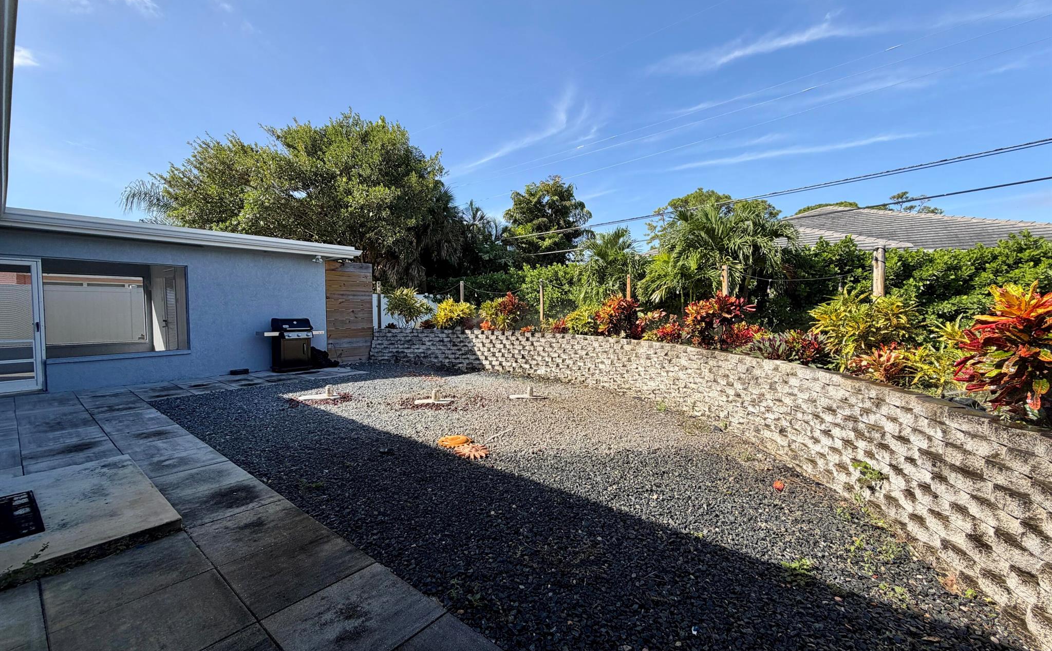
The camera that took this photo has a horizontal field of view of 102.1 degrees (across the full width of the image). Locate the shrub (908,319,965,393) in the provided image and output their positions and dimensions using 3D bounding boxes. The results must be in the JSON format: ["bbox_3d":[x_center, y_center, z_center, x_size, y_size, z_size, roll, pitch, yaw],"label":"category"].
[{"bbox_3d":[2.943,0.215,3.050,0.420,0.570,0.420,3,4,44],"label":"shrub"}]

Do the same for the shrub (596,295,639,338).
[{"bbox_3d":[1.724,-0.173,8.117,0.790,0.796,0.750,1,3,12],"label":"shrub"}]

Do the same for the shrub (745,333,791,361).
[{"bbox_3d":[2.880,0.242,5.056,0.480,0.300,0.450,2,3,30],"label":"shrub"}]

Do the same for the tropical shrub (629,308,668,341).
[{"bbox_3d":[2.177,-0.015,7.562,0.620,0.540,0.600,1,3,16],"label":"tropical shrub"}]

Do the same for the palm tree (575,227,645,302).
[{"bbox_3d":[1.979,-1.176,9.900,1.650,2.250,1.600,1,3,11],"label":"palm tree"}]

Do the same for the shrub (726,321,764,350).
[{"bbox_3d":[2.911,0.143,5.659,0.470,0.407,0.450,2,3,27],"label":"shrub"}]

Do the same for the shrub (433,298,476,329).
[{"bbox_3d":[-1.813,-0.283,10.850,1.100,0.820,0.950,0,3,-9],"label":"shrub"}]

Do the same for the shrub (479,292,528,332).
[{"bbox_3d":[-0.531,-0.299,10.000,1.100,0.950,0.950,1,3,-3],"label":"shrub"}]

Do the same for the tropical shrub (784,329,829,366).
[{"bbox_3d":[2.993,0.233,4.550,0.440,0.400,0.420,2,3,33],"label":"tropical shrub"}]

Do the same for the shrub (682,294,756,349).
[{"bbox_3d":[2.815,-0.076,6.217,0.970,0.795,0.900,2,3,24],"label":"shrub"}]

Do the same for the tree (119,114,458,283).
[{"bbox_3d":[-9.223,-3.974,16.690,11.500,8.858,10.000,-1,3,-29],"label":"tree"}]

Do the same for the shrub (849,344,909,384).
[{"bbox_3d":[2.905,0.297,3.507,0.420,0.304,0.420,3,3,40],"label":"shrub"}]

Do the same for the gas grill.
[{"bbox_3d":[-5.061,0.447,9.209,0.650,1.140,1.250,3,4,43],"label":"gas grill"}]

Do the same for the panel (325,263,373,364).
[{"bbox_3d":[-4.416,-0.293,10.681,0.070,2.500,1.240,3,3,39],"label":"panel"}]

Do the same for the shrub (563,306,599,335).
[{"bbox_3d":[1.108,-0.107,8.500,0.820,0.640,0.750,1,3,7],"label":"shrub"}]

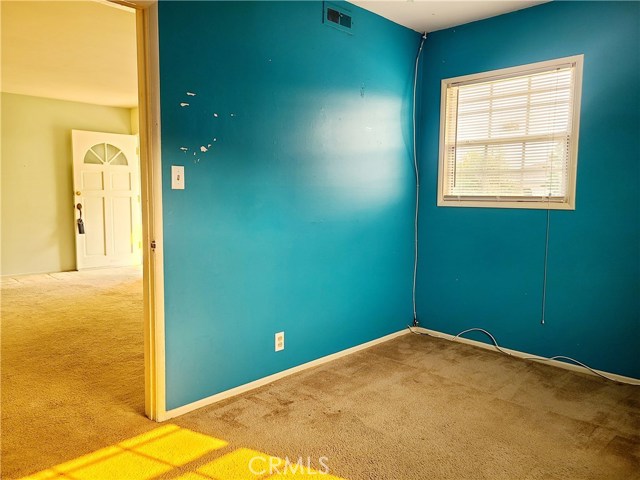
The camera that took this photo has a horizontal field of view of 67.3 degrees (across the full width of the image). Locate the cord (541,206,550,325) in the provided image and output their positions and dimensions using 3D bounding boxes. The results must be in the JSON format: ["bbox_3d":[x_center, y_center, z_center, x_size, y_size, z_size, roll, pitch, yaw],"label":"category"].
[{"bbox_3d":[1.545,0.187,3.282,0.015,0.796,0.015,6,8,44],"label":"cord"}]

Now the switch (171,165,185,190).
[{"bbox_3d":[-0.704,-0.310,2.405,0.015,0.115,0.070,6,8,44],"label":"switch"}]

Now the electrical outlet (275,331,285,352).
[{"bbox_3d":[-0.244,0.633,2.984,0.012,0.115,0.071,6,8,44],"label":"electrical outlet"}]

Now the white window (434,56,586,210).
[{"bbox_3d":[1.330,-0.723,3.468,1.015,0.980,0.080,6,8,44],"label":"white window"}]

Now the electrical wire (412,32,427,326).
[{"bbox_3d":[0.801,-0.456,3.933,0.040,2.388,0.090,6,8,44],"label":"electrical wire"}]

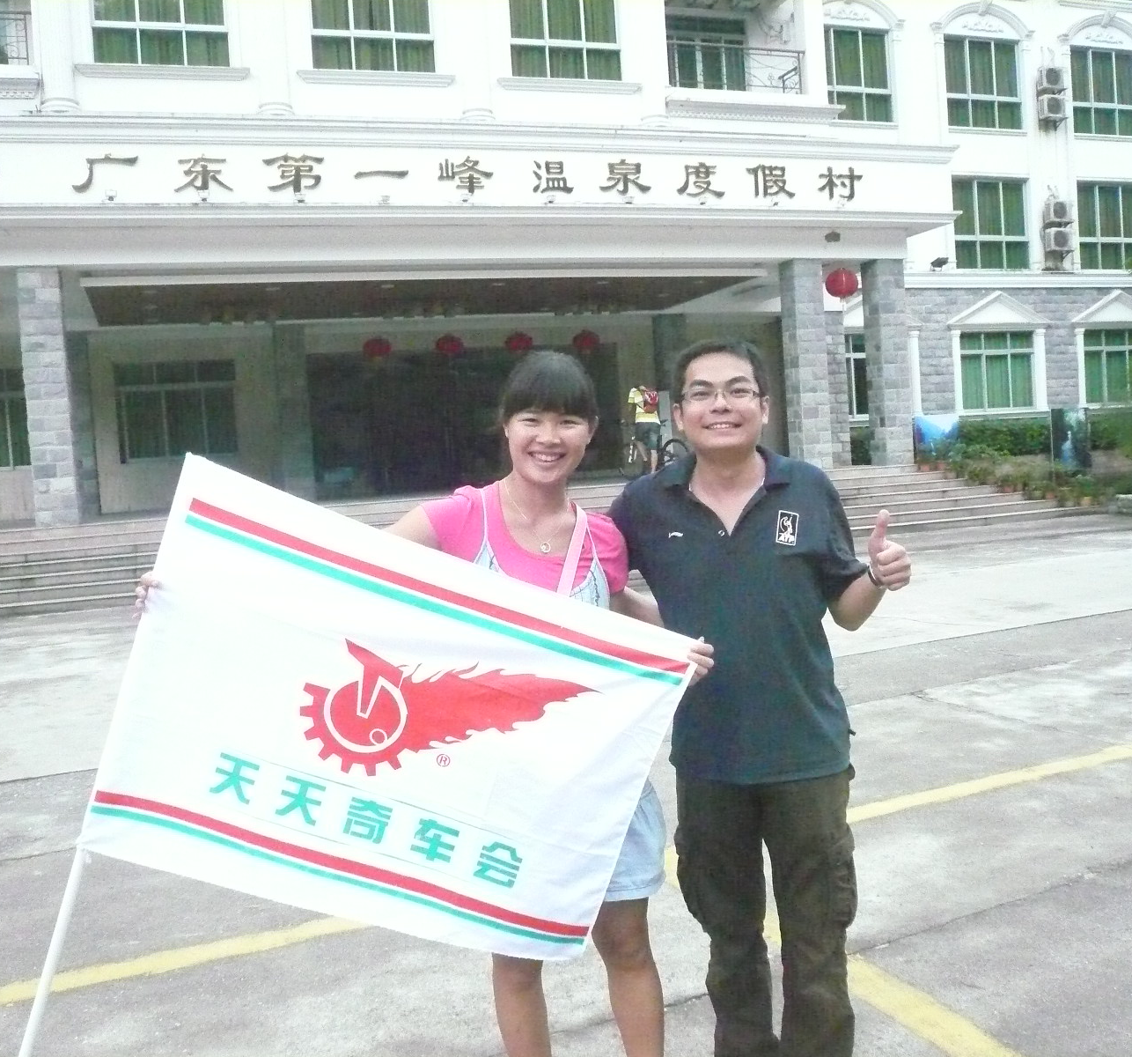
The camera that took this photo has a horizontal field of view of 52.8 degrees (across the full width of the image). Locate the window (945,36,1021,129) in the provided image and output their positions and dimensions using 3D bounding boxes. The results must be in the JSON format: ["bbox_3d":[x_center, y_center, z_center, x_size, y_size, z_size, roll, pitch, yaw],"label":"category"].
[{"bbox_3d":[10.320,-10.960,28.152,2.186,2.175,0.150,-5,3,-19],"label":"window"}]

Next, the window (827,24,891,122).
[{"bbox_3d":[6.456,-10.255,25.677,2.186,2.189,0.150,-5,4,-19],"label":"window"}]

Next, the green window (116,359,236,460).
[{"bbox_3d":[-7.568,-2.303,22.206,2.207,1.919,0.150,-5,3,-19],"label":"green window"}]

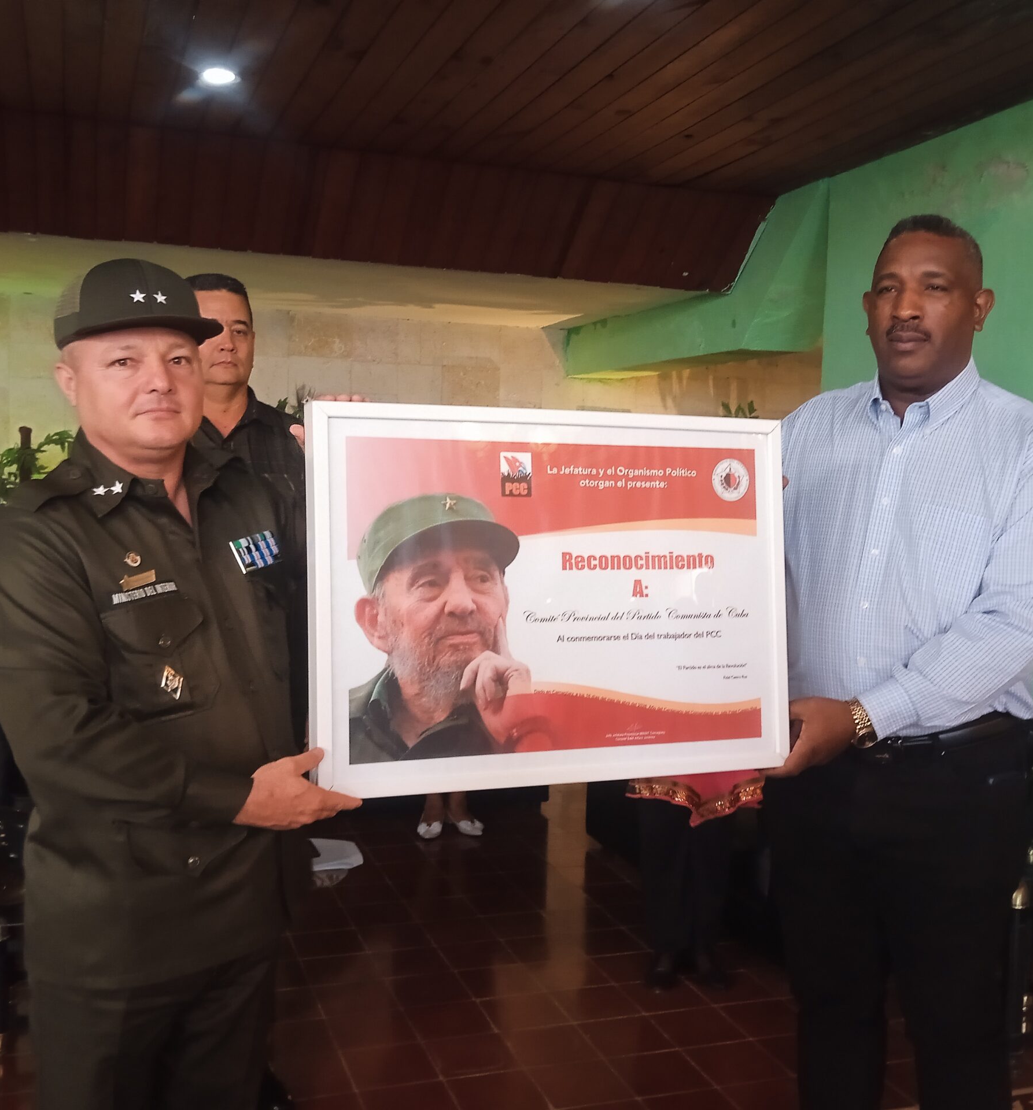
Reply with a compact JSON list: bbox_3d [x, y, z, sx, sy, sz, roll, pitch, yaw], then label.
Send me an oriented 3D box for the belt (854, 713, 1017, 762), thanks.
[{"bbox_3d":[0.600,0.264,1.870,0.390,0.070,0.310,3,3,30],"label":"belt"}]

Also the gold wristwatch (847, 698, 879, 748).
[{"bbox_3d":[0.496,0.243,1.720,0.038,0.068,0.060,-25,39,11],"label":"gold wristwatch"}]

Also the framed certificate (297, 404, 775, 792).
[{"bbox_3d":[0.062,0.056,1.620,0.676,0.496,0.042,0,-2,-20],"label":"framed certificate"}]

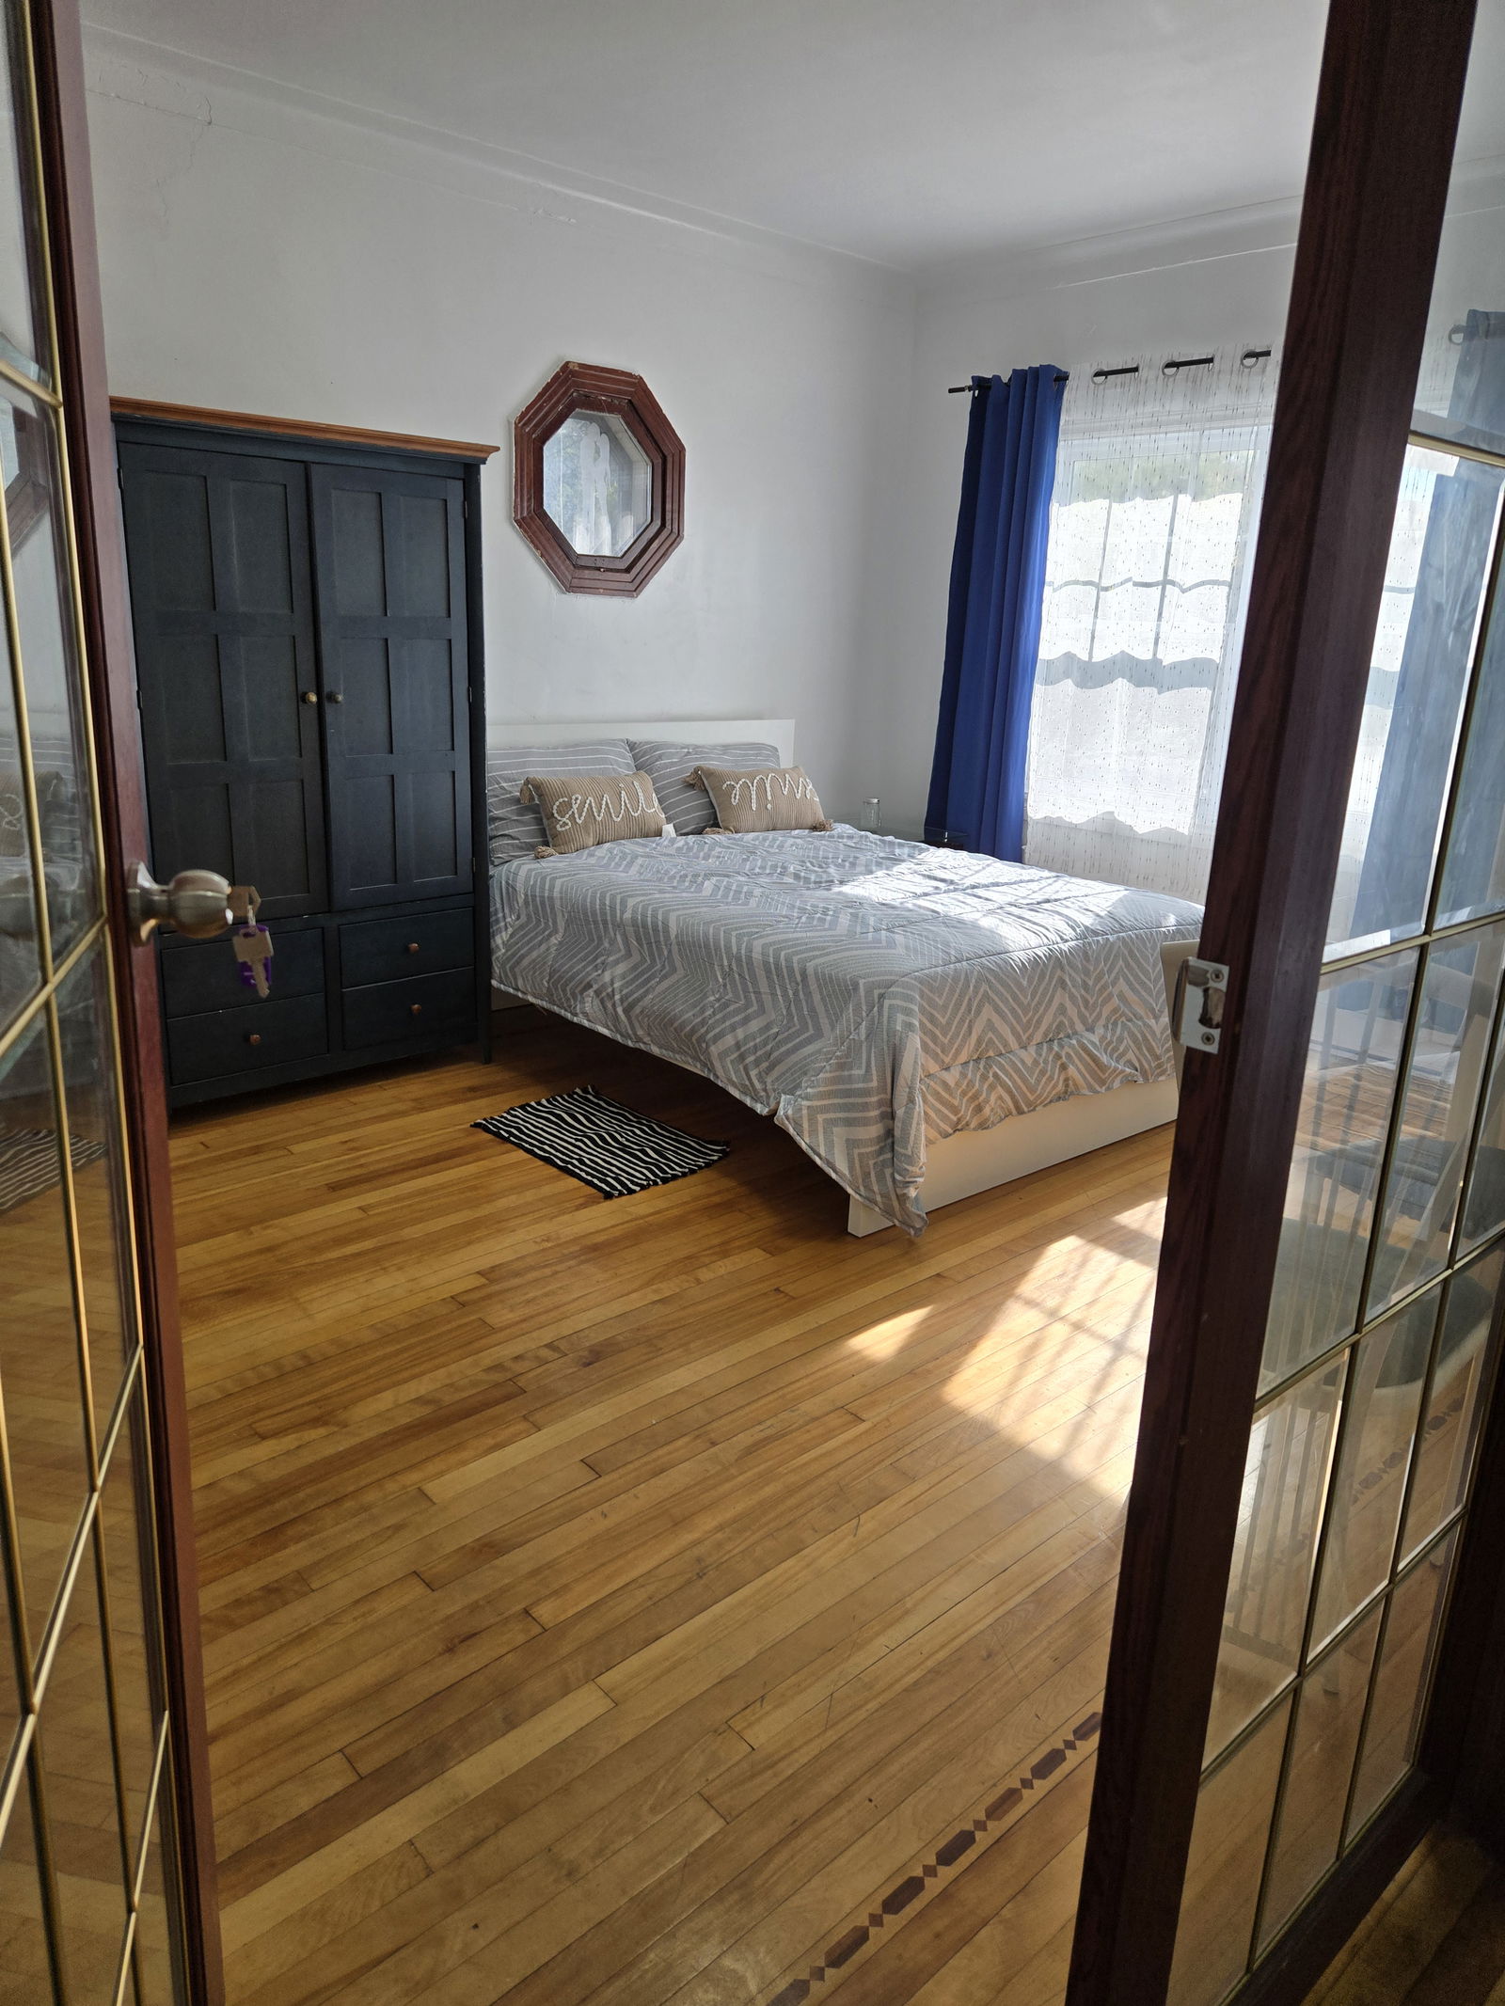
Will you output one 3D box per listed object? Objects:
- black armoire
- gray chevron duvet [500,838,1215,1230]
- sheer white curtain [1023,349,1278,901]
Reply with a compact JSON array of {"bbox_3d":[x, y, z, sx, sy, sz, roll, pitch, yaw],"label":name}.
[{"bbox_3d":[-1.329,-0.663,3.840,1.075,1.825,0.560,-11,21,-40],"label":"black armoire"},{"bbox_3d":[0.349,-0.101,4.175,1.820,0.640,1.830,-11,21,-40],"label":"gray chevron duvet"},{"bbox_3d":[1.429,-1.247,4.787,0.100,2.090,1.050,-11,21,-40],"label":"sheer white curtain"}]

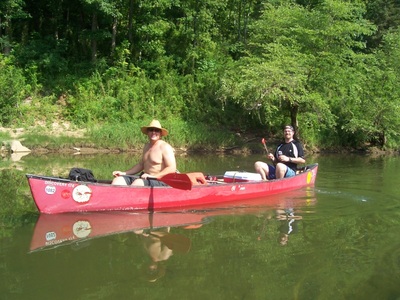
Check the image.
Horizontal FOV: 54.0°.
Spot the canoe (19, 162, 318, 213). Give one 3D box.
[{"bbox_3d":[0.138,0.547,6.024,5.220,0.570,0.920,-1,1,-36],"label":"canoe"}]

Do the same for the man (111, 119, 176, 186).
[{"bbox_3d":[-0.780,0.187,5.334,0.800,1.200,0.580,-1,1,-40],"label":"man"}]

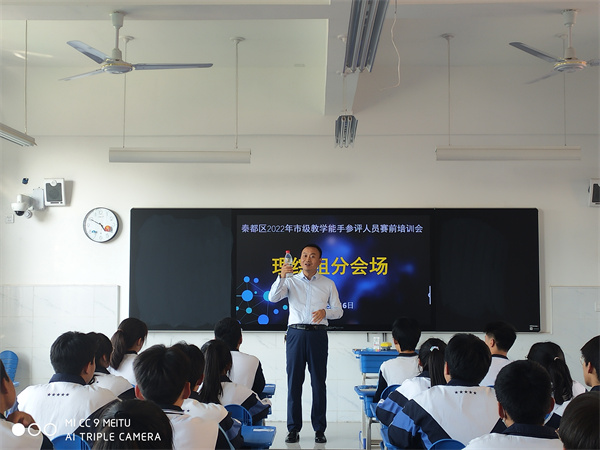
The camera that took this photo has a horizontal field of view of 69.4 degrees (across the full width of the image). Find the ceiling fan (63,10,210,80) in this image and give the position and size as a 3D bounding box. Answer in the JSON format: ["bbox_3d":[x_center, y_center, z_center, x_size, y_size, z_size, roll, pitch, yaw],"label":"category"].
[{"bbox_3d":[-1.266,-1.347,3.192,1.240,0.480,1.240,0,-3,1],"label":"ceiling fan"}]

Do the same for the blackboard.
[{"bbox_3d":[0.341,0.444,4.249,3.990,1.210,0.100,0,-3,1],"label":"blackboard"}]

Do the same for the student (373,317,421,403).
[{"bbox_3d":[0.679,1.241,2.869,0.480,1.270,0.680,0,-3,-5],"label":"student"}]

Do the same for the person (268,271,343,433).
[{"bbox_3d":[0.054,1.046,3.888,0.660,1.740,0.420,0,-3,3],"label":"person"}]

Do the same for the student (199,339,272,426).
[{"bbox_3d":[-0.391,1.249,2.468,0.500,1.210,0.680,0,-3,12],"label":"student"}]

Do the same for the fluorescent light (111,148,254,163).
[{"bbox_3d":[-1.028,-0.594,3.720,1.220,0.120,0.150,0,-3,1],"label":"fluorescent light"}]

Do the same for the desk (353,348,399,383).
[{"bbox_3d":[0.814,1.530,3.857,0.630,0.770,0.430,0,-3,1],"label":"desk"}]

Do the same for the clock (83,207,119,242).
[{"bbox_3d":[-1.986,-0.003,4.328,0.352,0.352,0.050,0,-3,1],"label":"clock"}]

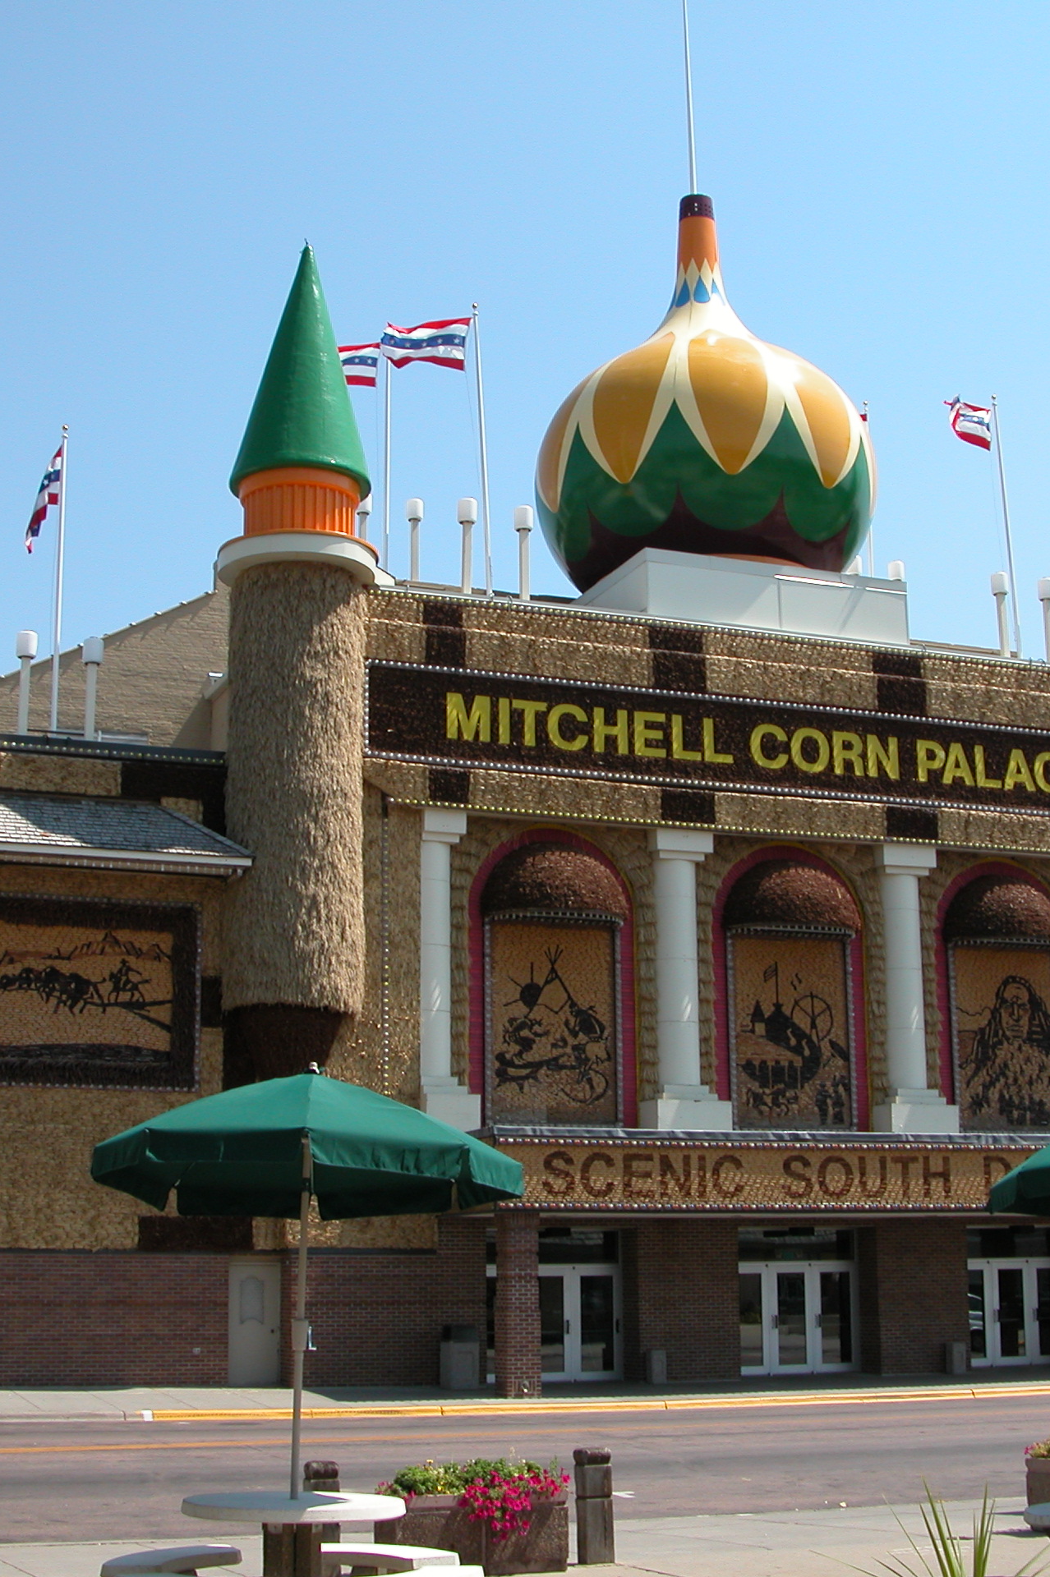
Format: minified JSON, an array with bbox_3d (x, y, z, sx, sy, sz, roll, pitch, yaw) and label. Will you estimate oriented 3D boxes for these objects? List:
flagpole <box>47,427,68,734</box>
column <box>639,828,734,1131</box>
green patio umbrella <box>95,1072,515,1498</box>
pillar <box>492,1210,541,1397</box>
[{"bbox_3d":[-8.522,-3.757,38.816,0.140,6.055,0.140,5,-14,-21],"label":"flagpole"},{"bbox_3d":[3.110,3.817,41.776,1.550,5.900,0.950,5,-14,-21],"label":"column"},{"bbox_3d":[-1.159,2.636,11.188,2.200,2.325,2.200,7,-14,-21],"label":"green patio umbrella"},{"bbox_3d":[-0.107,8.426,34.679,0.600,2.950,0.600,5,-14,-20],"label":"pillar"}]

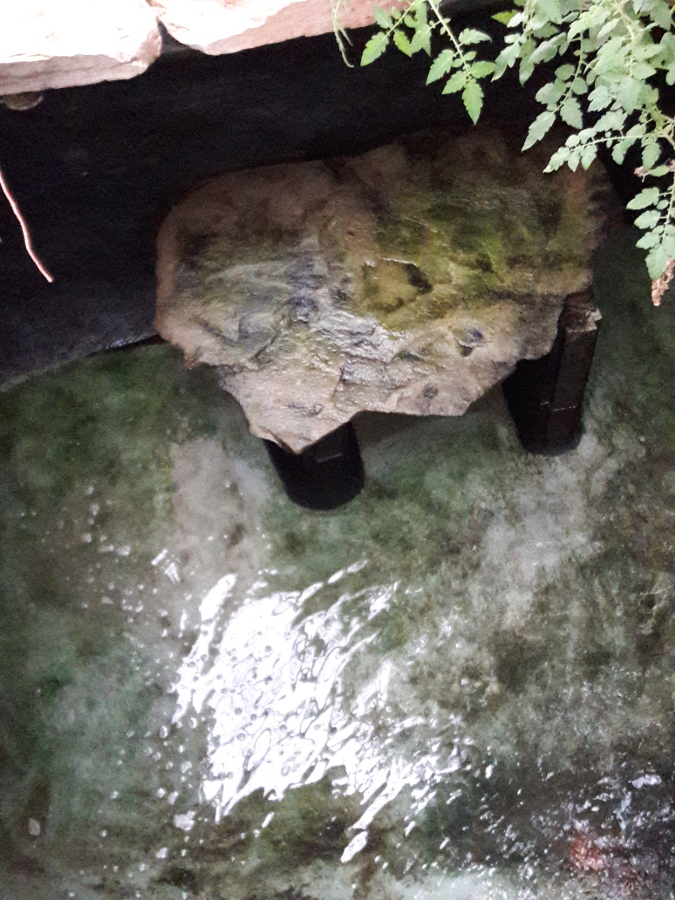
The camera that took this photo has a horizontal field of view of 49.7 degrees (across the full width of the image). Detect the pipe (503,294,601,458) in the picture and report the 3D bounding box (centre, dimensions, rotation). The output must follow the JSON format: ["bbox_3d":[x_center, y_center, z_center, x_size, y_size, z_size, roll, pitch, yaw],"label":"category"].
[{"bbox_3d":[0.334,-0.116,1.194,0.128,0.241,0.128,-18,45,0],"label":"pipe"}]

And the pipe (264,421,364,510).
[{"bbox_3d":[-0.038,-0.020,1.249,0.141,0.230,0.141,-18,45,0],"label":"pipe"}]

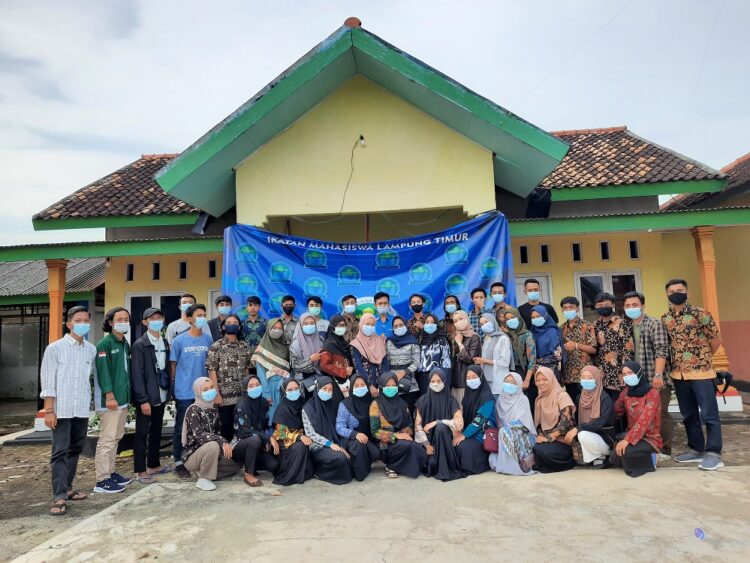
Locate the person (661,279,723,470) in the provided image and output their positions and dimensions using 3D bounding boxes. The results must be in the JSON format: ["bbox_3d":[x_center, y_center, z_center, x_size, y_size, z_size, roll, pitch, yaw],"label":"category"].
[{"bbox_3d":[3.007,0.844,5.154,0.540,1.732,0.380,-7,-8,39],"label":"person"}]

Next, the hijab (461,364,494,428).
[{"bbox_3d":[1.012,1.145,5.350,0.330,0.570,0.300,-4,-5,26],"label":"hijab"}]

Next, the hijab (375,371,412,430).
[{"bbox_3d":[0.179,1.153,5.250,0.370,0.570,0.350,-2,-4,-8],"label":"hijab"}]

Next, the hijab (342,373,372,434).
[{"bbox_3d":[-0.171,1.200,5.299,0.290,0.597,0.280,-1,-6,-12],"label":"hijab"}]

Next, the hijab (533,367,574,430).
[{"bbox_3d":[1.718,1.123,5.200,0.370,0.590,0.360,-5,-5,28],"label":"hijab"}]

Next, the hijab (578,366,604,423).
[{"bbox_3d":[2.058,1.074,5.150,0.260,0.570,0.280,-6,-7,35],"label":"hijab"}]

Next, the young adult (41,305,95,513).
[{"bbox_3d":[-2.599,1.048,4.596,0.460,1.675,0.340,4,-9,-45],"label":"young adult"}]

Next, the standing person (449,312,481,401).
[{"bbox_3d":[0.974,1.078,5.670,0.420,1.543,0.330,-6,-7,30],"label":"standing person"}]

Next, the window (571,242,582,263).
[{"bbox_3d":[3.533,-0.508,9.500,0.210,0.350,0.100,-3,-4,3],"label":"window"}]

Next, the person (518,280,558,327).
[{"bbox_3d":[1.917,0.818,6.337,0.480,1.690,0.300,-3,-4,8],"label":"person"}]

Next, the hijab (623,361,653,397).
[{"bbox_3d":[2.471,0.922,5.100,0.280,0.360,0.270,4,-9,-45],"label":"hijab"}]

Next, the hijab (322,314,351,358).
[{"bbox_3d":[-0.405,0.579,5.700,0.290,0.460,0.280,0,-7,-22],"label":"hijab"}]

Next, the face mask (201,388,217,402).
[{"bbox_3d":[-1.536,1.052,5.000,0.135,0.110,0.080,-9,-5,-37],"label":"face mask"}]

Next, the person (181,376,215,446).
[{"bbox_3d":[-1.536,1.401,5.113,0.480,1.000,0.570,2,-6,-42],"label":"person"}]

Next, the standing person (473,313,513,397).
[{"bbox_3d":[1.328,1.106,5.994,0.420,1.513,0.300,-6,-6,42],"label":"standing person"}]

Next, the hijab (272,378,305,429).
[{"bbox_3d":[-0.830,1.171,5.200,0.330,0.470,0.330,-2,-4,-8],"label":"hijab"}]

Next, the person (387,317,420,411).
[{"bbox_3d":[0.343,1.126,5.670,0.440,1.518,0.320,-3,-6,10],"label":"person"}]

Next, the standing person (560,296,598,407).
[{"bbox_3d":[2.141,0.986,5.673,0.460,1.632,0.320,-7,-8,36],"label":"standing person"}]

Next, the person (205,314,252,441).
[{"bbox_3d":[-1.541,1.159,5.704,0.500,1.594,0.320,0,-7,-18],"label":"person"}]

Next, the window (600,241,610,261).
[{"bbox_3d":[3.829,-0.515,9.000,0.165,0.335,0.100,-3,-6,4],"label":"window"}]

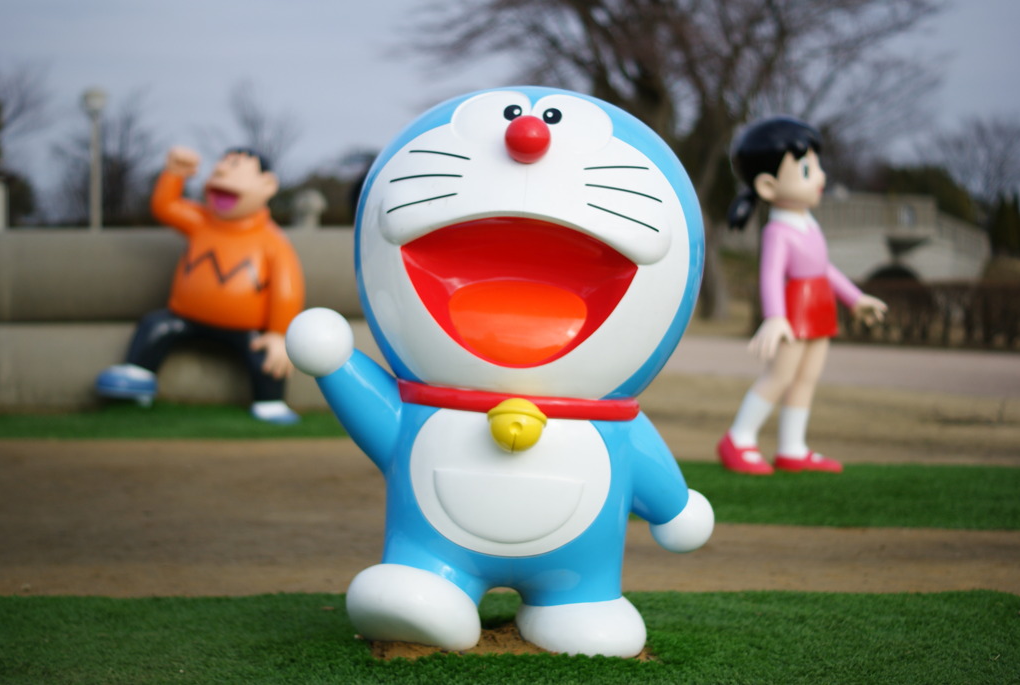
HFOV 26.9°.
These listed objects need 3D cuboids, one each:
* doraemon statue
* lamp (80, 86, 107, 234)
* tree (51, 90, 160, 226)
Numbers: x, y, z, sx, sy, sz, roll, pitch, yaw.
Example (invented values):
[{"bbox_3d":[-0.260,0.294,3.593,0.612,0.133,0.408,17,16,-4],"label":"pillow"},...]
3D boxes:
[{"bbox_3d":[-0.024,0.048,4.959,0.980,1.278,0.850,0,3,2],"label":"doraemon statue"},{"bbox_3d":[-8.561,-3.245,43.892,0.420,3.890,0.420,0,3,0],"label":"lamp"},{"bbox_3d":[-10.797,-4.342,56.853,2.860,4.760,2.860,0,3,0],"label":"tree"}]

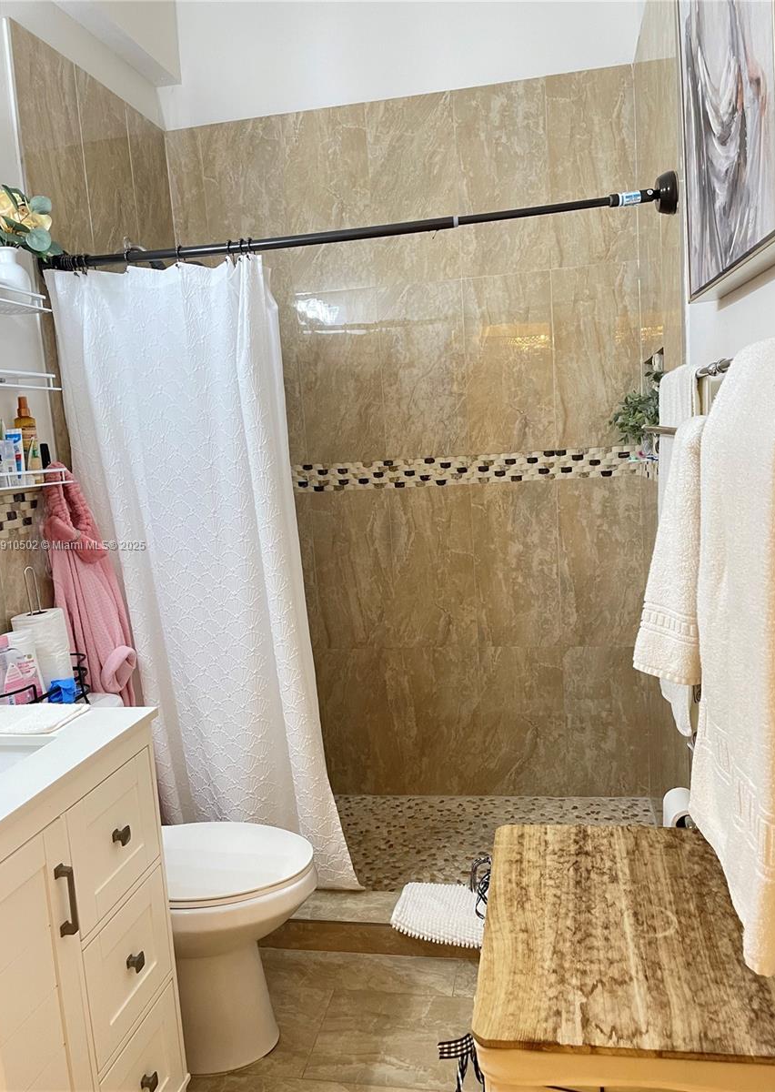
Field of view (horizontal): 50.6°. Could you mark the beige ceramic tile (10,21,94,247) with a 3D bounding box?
[{"bbox_3d":[-0.920,-1.069,2.272,0.010,0.608,0.303,-2,8,11],"label":"beige ceramic tile"}]

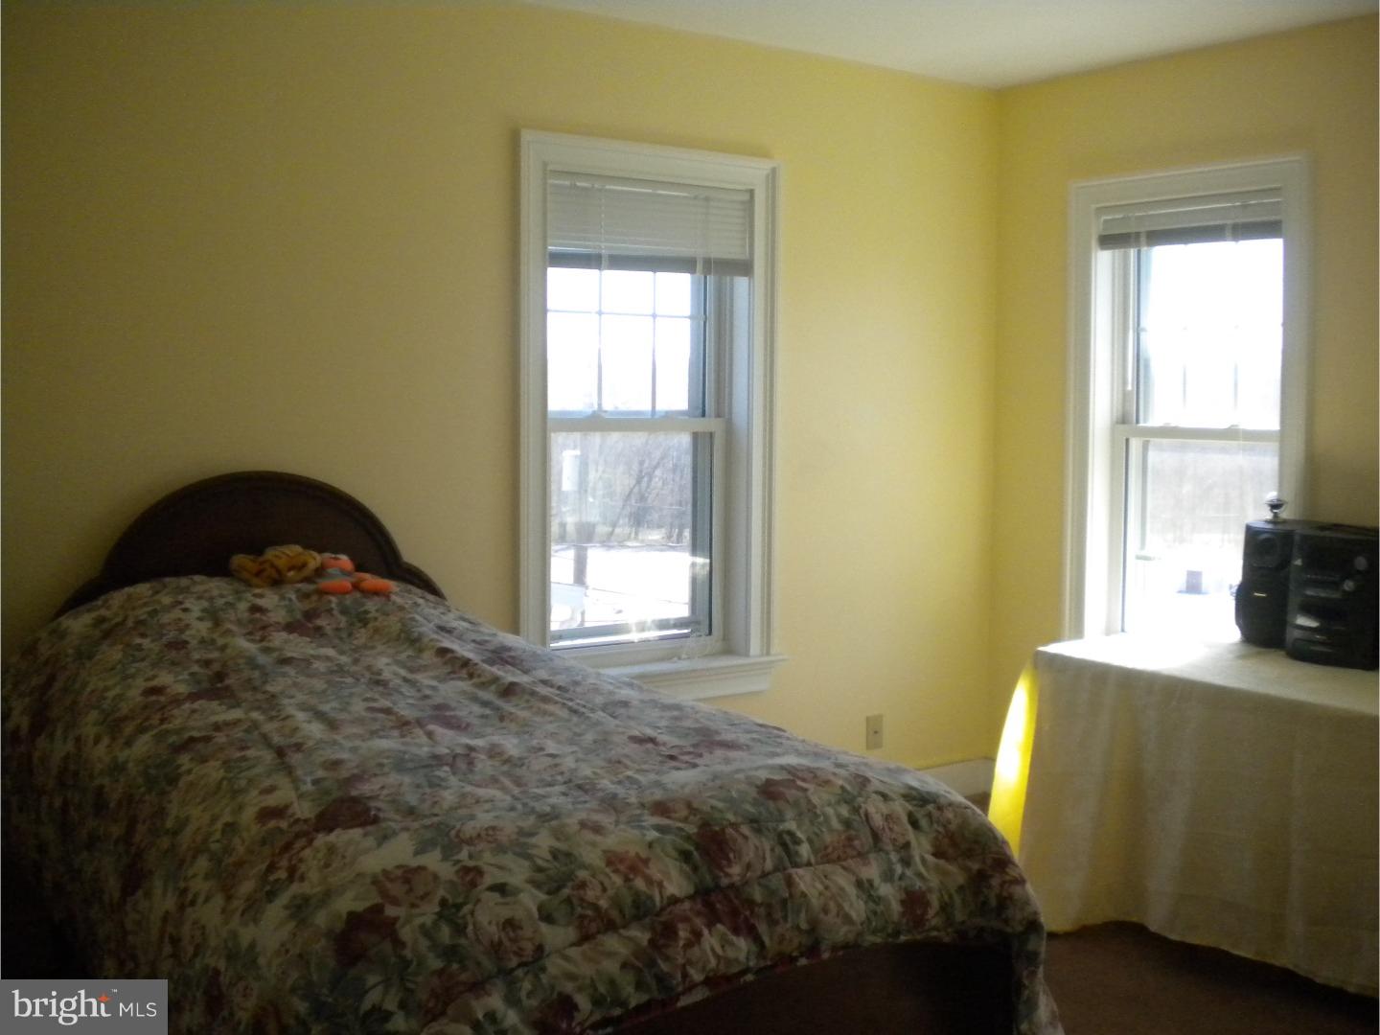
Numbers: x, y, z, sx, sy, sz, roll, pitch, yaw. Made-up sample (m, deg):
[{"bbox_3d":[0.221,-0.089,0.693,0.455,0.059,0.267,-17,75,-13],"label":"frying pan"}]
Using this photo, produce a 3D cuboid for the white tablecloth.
[{"bbox_3d":[1.575,0.717,3.567,0.800,0.690,1.250,-4,7,-38],"label":"white tablecloth"}]

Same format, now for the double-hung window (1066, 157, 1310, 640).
[{"bbox_3d":[1.510,-0.263,4.314,0.140,1.580,0.825,-4,7,-38],"label":"double-hung window"}]

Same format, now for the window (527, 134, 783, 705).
[{"bbox_3d":[-0.109,-0.240,4.001,0.905,1.590,0.140,-4,7,-38],"label":"window"}]

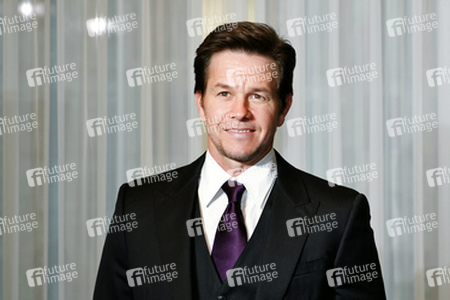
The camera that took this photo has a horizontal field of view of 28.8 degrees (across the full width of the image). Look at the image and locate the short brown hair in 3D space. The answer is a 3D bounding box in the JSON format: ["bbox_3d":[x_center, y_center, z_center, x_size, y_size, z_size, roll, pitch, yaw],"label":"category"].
[{"bbox_3d":[0.039,-0.154,1.680,0.190,0.185,0.220,3,-1,2],"label":"short brown hair"}]

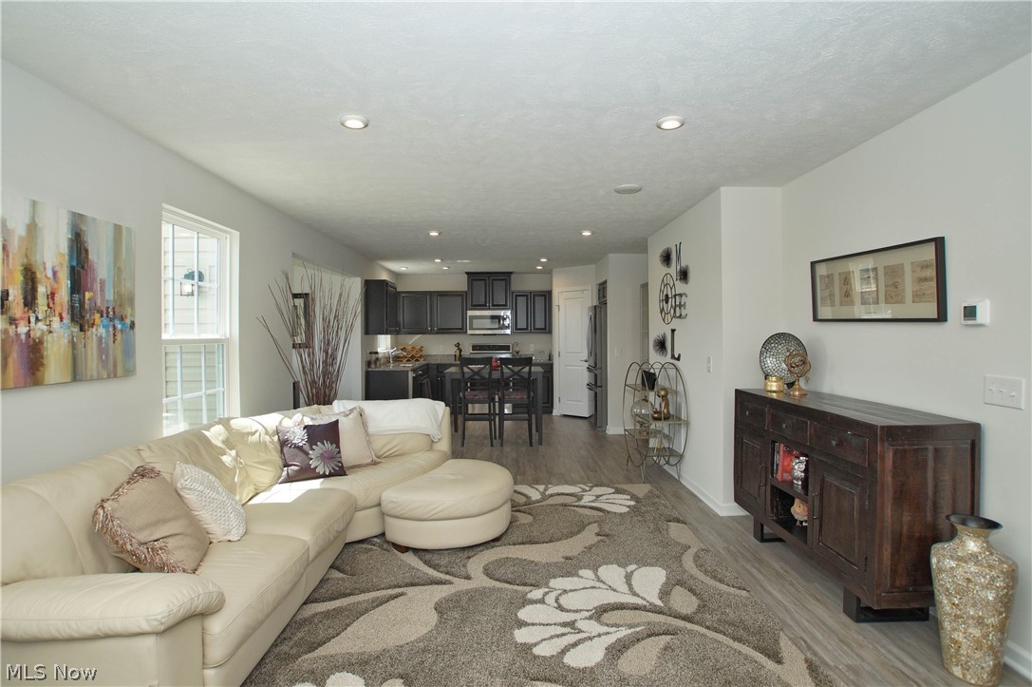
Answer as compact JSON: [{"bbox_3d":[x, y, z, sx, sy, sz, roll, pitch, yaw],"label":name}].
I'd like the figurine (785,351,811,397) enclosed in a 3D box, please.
[{"bbox_3d":[1.810,0.185,2.925,0.160,0.287,0.130,0,1,28],"label":"figurine"}]

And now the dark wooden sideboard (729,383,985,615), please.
[{"bbox_3d":[1.762,0.815,2.595,0.450,0.963,1.265,0,1,-1],"label":"dark wooden sideboard"}]

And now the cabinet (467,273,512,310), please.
[{"bbox_3d":[-0.468,-0.894,8.035,0.775,0.650,0.350,0,1,-1],"label":"cabinet"}]

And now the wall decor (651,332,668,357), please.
[{"bbox_3d":[1.452,0.018,4.667,0.120,0.250,0.250,0,1,-1],"label":"wall decor"}]

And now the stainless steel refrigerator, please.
[{"bbox_3d":[1.502,0.331,6.760,0.800,1.750,0.880,0,1,-1],"label":"stainless steel refrigerator"}]

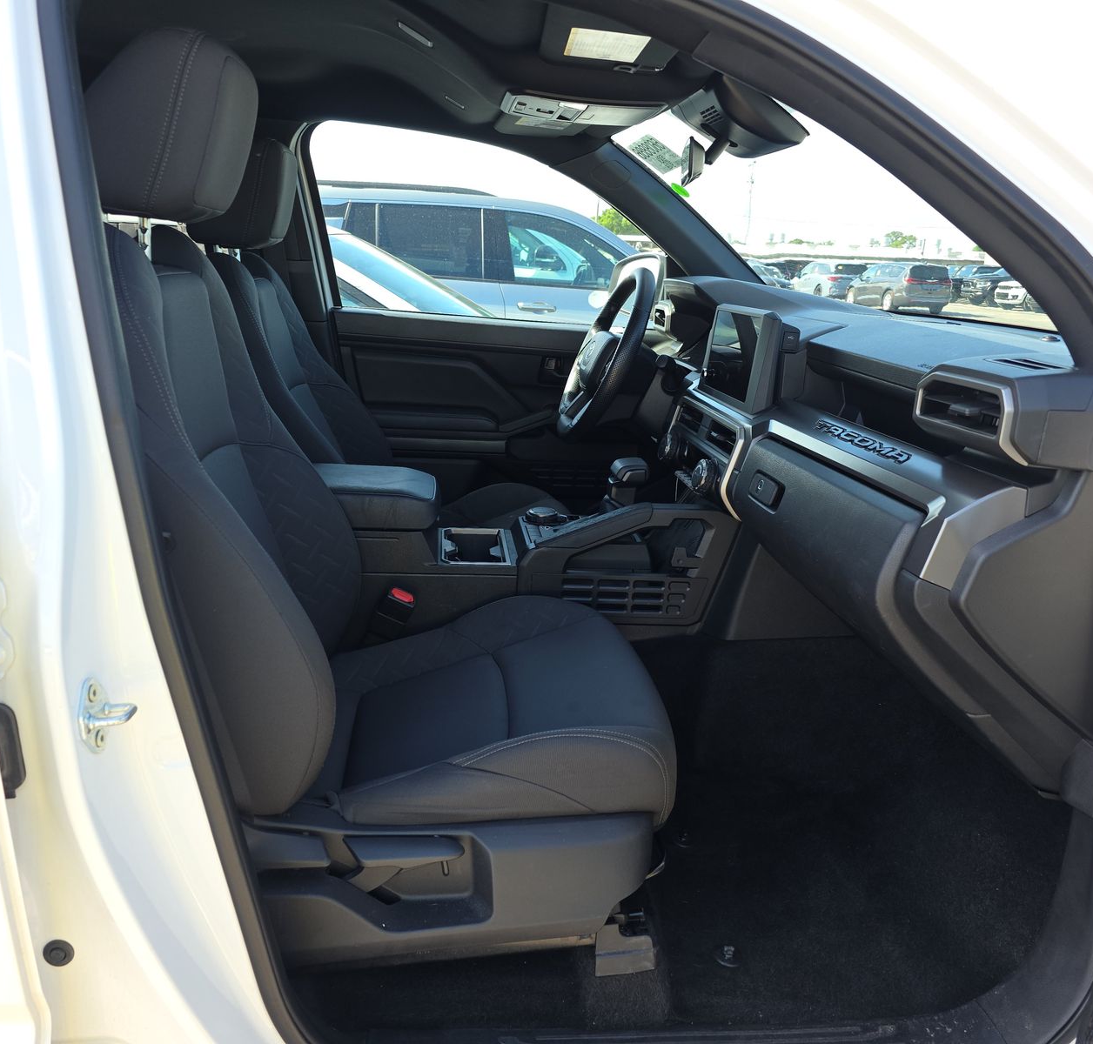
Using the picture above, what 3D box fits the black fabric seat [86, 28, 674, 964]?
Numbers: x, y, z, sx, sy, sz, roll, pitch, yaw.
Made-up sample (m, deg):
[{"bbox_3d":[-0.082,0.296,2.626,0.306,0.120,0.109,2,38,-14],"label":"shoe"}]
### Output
[{"bbox_3d":[-0.228,-0.007,1.177,0.800,1.090,0.550,1,16,-9],"label":"black fabric seat"}]

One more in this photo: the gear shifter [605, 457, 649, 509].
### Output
[{"bbox_3d":[0.139,-0.068,1.624,0.080,0.100,0.065,1,16,-9],"label":"gear shifter"}]

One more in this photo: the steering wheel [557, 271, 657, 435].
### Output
[{"bbox_3d":[0.121,-0.344,1.917,0.110,0.380,0.380,26,11,-15],"label":"steering wheel"}]

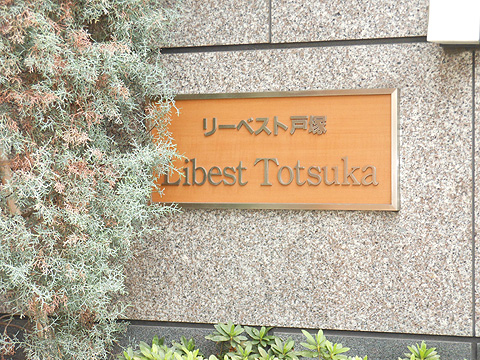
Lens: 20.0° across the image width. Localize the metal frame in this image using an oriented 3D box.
[{"bbox_3d":[0.082,-0.083,3.896,0.773,0.335,0.028,0,1,23],"label":"metal frame"}]

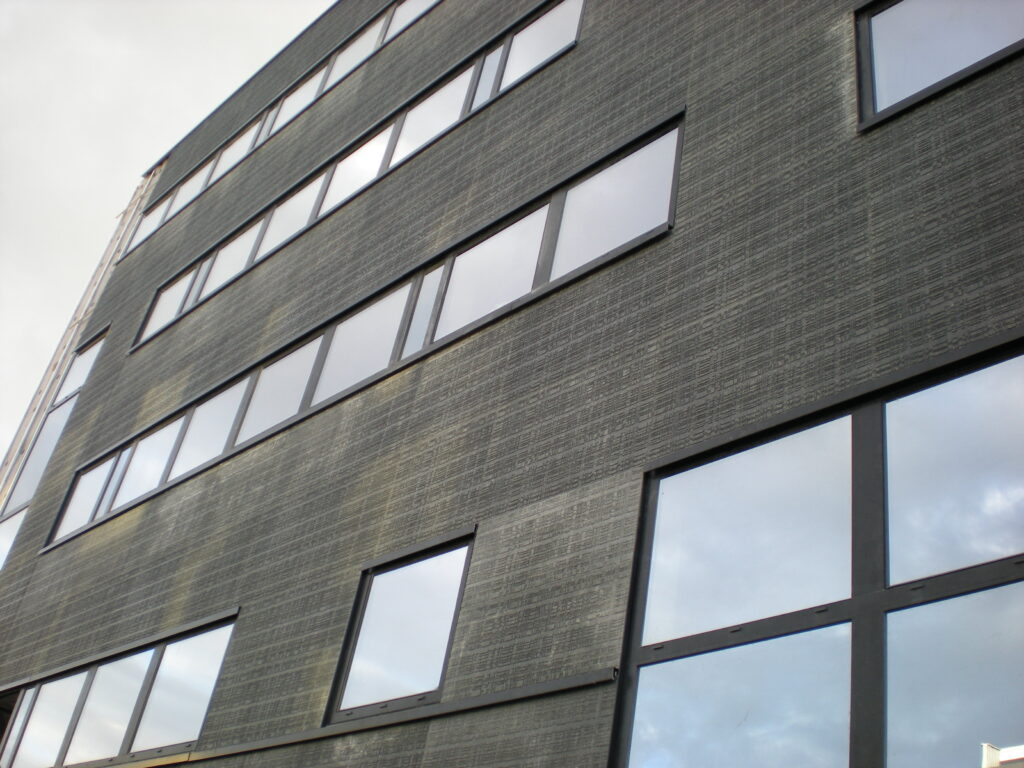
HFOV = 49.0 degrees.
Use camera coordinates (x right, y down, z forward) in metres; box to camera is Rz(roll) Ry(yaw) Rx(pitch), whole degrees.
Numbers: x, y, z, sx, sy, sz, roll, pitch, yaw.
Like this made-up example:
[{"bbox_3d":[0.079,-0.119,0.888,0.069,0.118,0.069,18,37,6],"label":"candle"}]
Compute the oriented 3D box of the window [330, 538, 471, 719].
[{"bbox_3d":[-0.830,1.826,8.376,0.110,1.196,1.224,36,-41,-31],"label":"window"}]

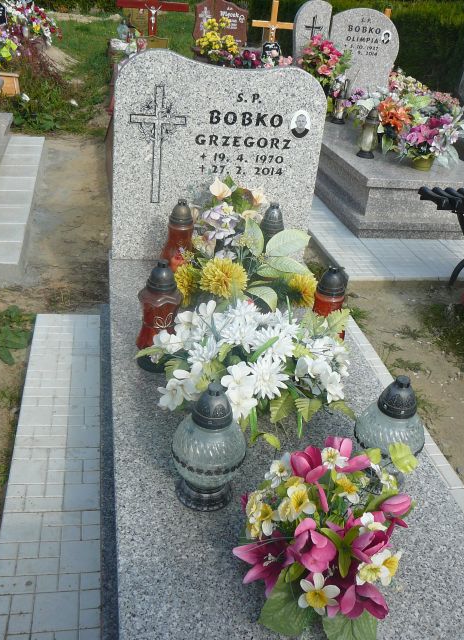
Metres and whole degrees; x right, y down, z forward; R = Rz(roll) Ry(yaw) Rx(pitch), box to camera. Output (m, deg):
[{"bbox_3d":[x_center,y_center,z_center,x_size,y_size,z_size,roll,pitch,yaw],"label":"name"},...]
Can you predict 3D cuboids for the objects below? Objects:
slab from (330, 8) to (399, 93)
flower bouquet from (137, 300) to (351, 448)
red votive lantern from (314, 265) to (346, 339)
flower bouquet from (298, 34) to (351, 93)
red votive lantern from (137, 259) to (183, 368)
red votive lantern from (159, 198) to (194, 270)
[{"bbox_3d":[1.133,-2.291,5.694,0.646,0.813,0.080,-2,31,-14],"label":"slab"},{"bbox_3d":[0.041,0.135,1.946,0.600,0.245,0.470,-1,30,-11],"label":"flower bouquet"},{"bbox_3d":[0.334,-0.036,2.231,0.152,0.303,0.152,-1,30,-11],"label":"red votive lantern"},{"bbox_3d":[0.830,-2.079,5.395,0.440,0.550,0.380,-2,31,-14],"label":"flower bouquet"},{"bbox_3d":[-0.225,-0.019,2.048,0.147,0.359,0.147,-1,30,-11],"label":"red votive lantern"},{"bbox_3d":[-0.216,-0.346,2.671,0.152,0.305,0.152,-1,30,-11],"label":"red votive lantern"}]

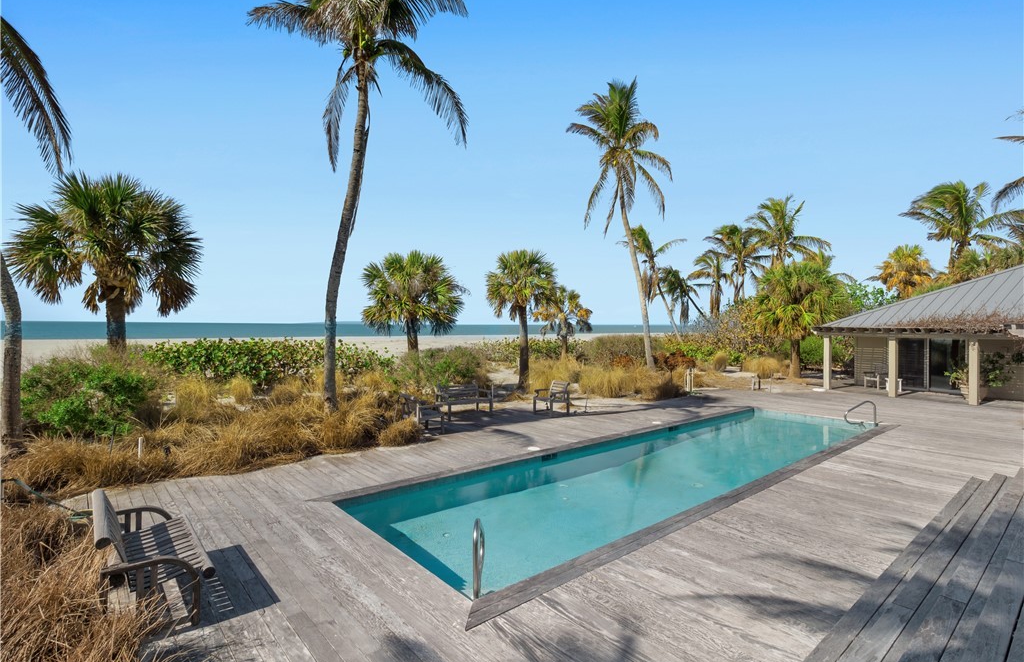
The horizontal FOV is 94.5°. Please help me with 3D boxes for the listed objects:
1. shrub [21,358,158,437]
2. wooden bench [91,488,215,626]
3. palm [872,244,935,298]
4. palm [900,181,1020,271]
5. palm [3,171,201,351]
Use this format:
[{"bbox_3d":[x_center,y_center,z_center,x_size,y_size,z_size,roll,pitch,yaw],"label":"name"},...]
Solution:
[{"bbox_3d":[-9.462,1.428,10.600,2.500,1.620,2.200,0,1,-42],"label":"shrub"},{"bbox_3d":[-3.188,1.939,4.146,0.740,0.850,1.480,0,1,-41],"label":"wooden bench"},{"bbox_3d":[23.988,-1.563,29.000,3.000,7.500,3.000,1,1,40],"label":"palm"},{"bbox_3d":[26.946,-3.389,28.500,5.200,11.200,5.200,1,1,43],"label":"palm"},{"bbox_3d":[-9.570,-0.766,11.391,3.700,6.054,3.700,0,1,-40],"label":"palm"}]

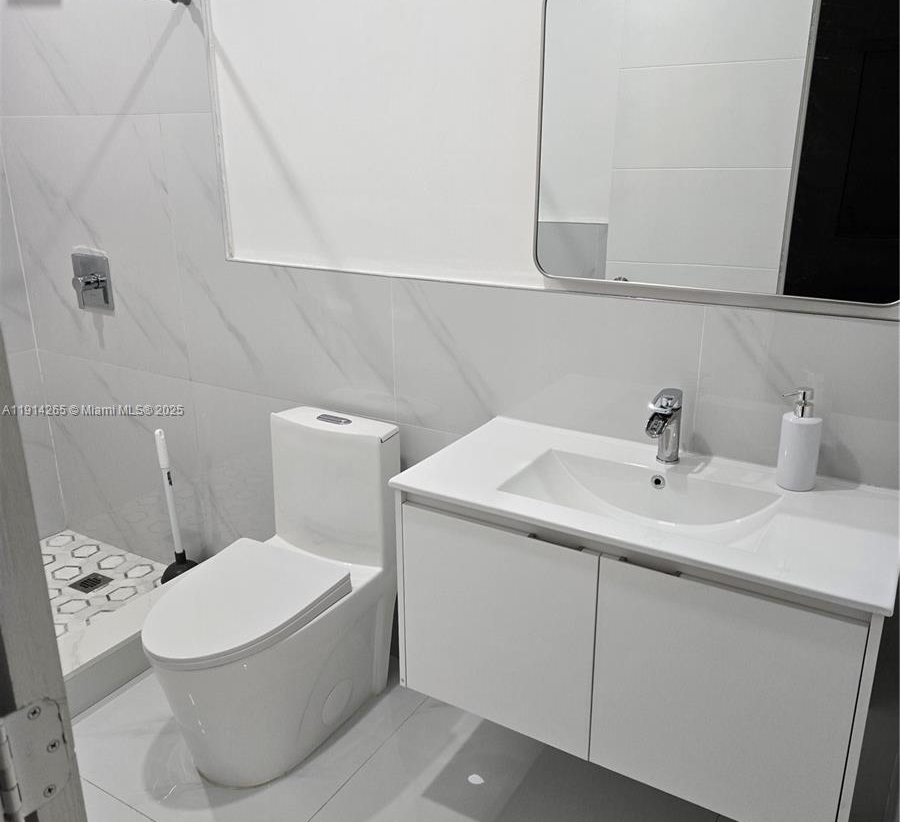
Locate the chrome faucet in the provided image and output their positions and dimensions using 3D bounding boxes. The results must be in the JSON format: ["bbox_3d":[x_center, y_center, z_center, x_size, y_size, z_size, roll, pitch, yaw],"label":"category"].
[{"bbox_3d":[0.453,0.046,1.677,0.050,0.155,0.140,11,21,30],"label":"chrome faucet"}]

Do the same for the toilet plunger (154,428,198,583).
[{"bbox_3d":[-0.944,0.342,2.722,0.140,0.595,0.140,8,20,30],"label":"toilet plunger"}]

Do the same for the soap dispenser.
[{"bbox_3d":[0.685,0.053,1.575,0.097,0.203,0.074,-7,19,-21],"label":"soap dispenser"}]

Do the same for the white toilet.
[{"bbox_3d":[-0.481,0.473,2.057,0.390,0.757,0.720,11,21,30],"label":"white toilet"}]

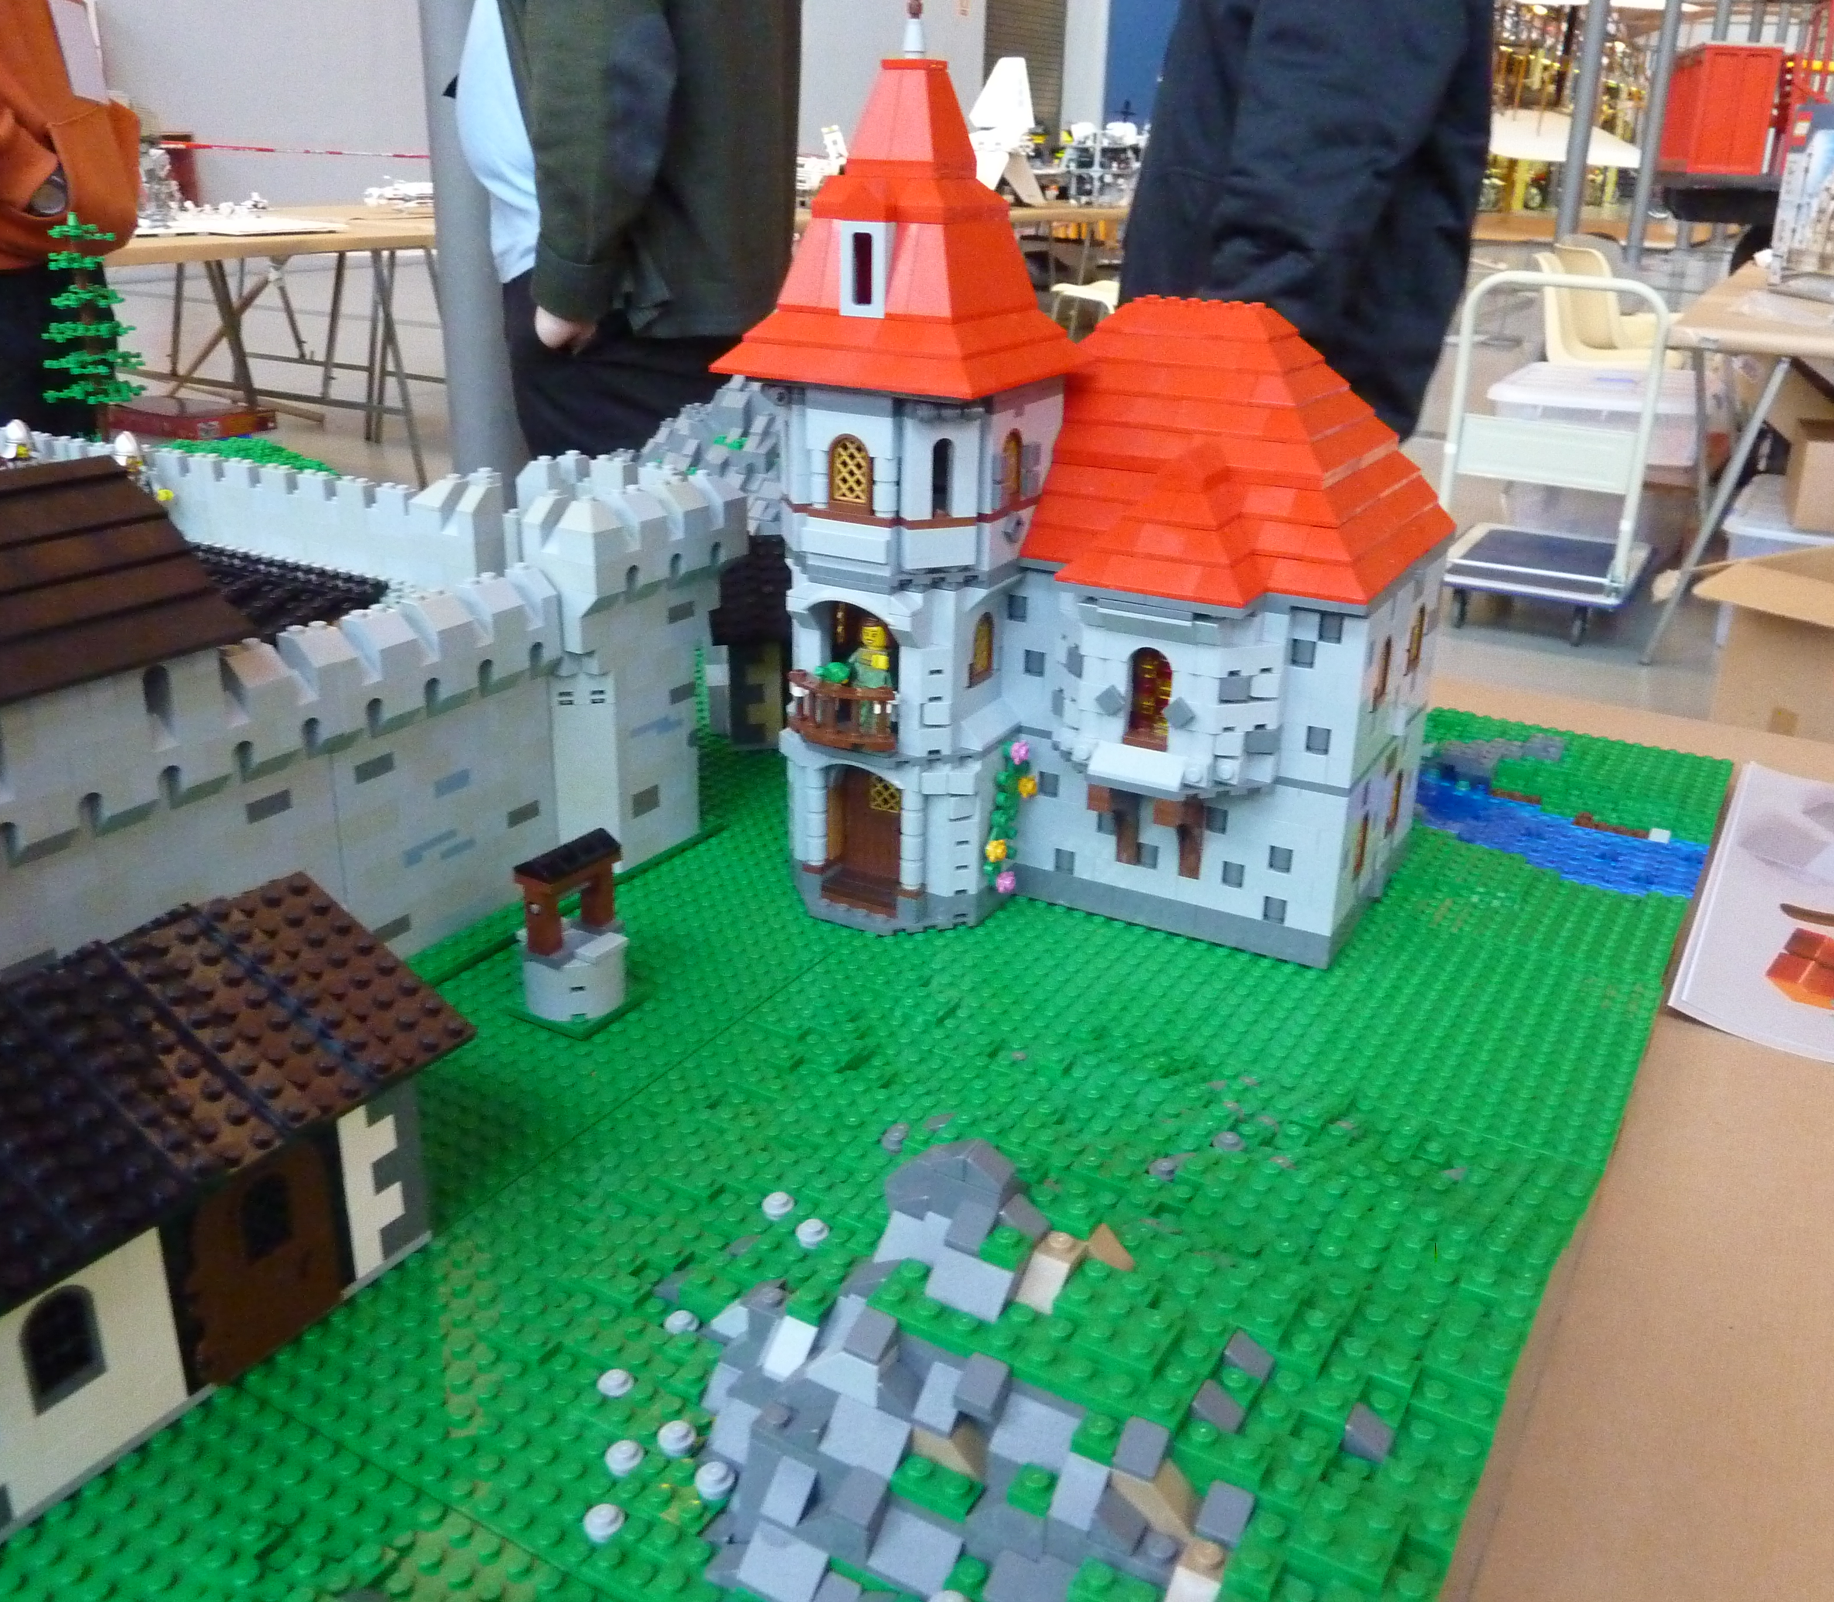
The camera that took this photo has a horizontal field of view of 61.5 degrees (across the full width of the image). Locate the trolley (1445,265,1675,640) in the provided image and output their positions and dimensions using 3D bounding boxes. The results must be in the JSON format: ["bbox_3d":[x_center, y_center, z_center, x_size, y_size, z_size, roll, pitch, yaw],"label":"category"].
[{"bbox_3d":[1.618,-0.876,3.870,0.467,0.866,0.710,12,24,26],"label":"trolley"}]

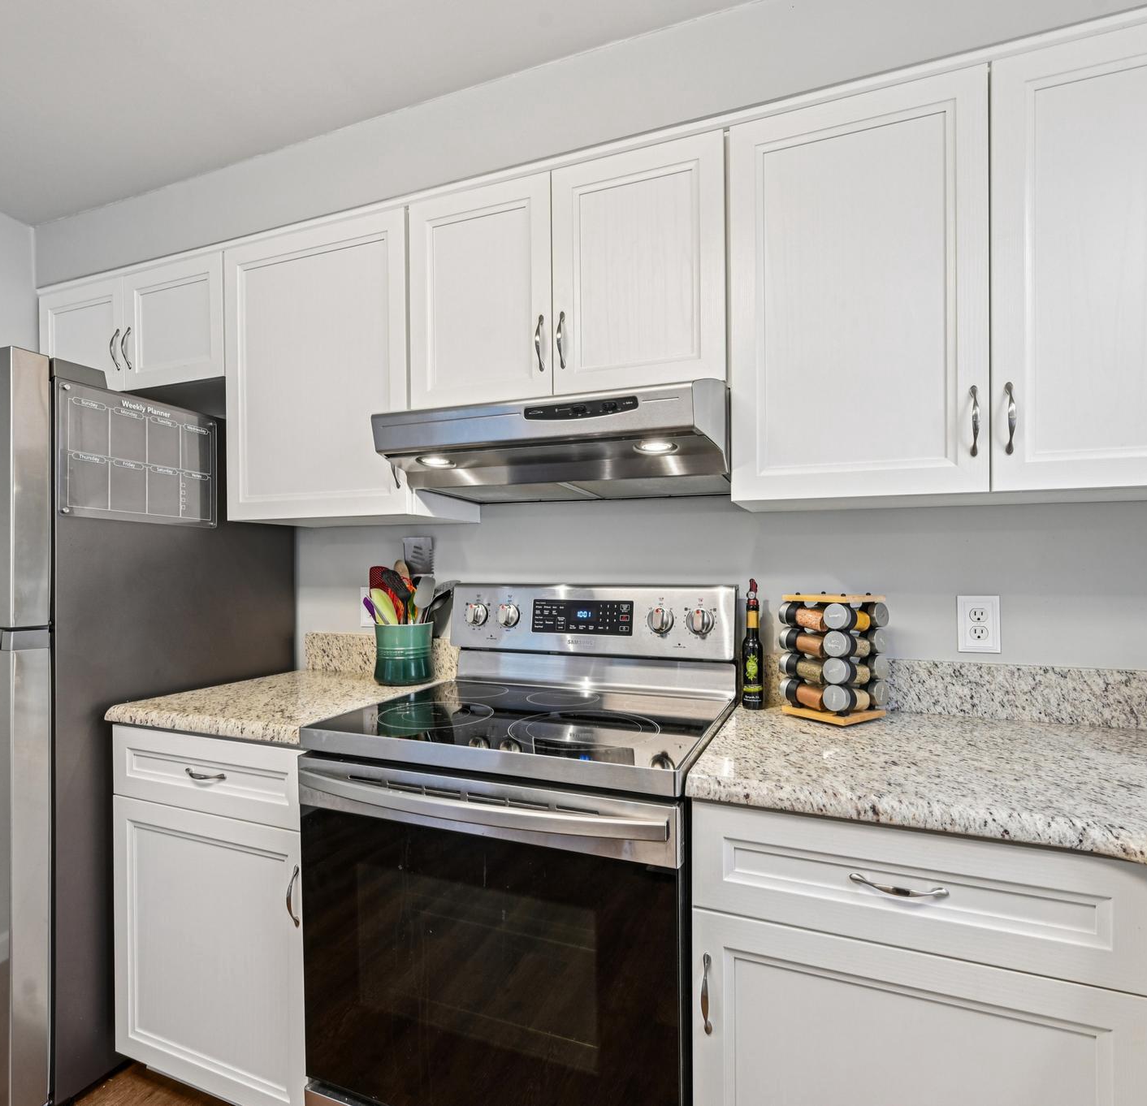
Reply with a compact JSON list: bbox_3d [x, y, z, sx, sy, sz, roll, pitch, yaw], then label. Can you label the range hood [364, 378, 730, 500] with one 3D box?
[{"bbox_3d":[-0.017,-0.235,1.491,0.760,0.183,0.505,0,0,22],"label":"range hood"}]

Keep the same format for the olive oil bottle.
[{"bbox_3d":[0.415,0.208,1.496,0.049,0.297,0.049,0,0,22],"label":"olive oil bottle"}]

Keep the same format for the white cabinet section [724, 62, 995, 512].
[{"bbox_3d":[0.574,-0.472,1.345,0.436,0.744,0.328,-1,-1,22],"label":"white cabinet section"}]

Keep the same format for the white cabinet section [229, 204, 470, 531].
[{"bbox_3d":[-0.610,-0.460,1.815,0.603,0.744,0.328,-1,-1,22],"label":"white cabinet section"}]

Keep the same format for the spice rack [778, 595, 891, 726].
[{"bbox_3d":[0.561,0.222,1.389,0.155,0.267,0.155,0,0,-36],"label":"spice rack"}]

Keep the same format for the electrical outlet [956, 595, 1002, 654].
[{"bbox_3d":[0.878,0.154,1.399,0.080,0.122,0.010,0,0,22],"label":"electrical outlet"}]

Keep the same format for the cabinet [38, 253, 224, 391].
[{"bbox_3d":[-1.292,-0.674,2.097,0.828,0.378,0.330,0,0,22],"label":"cabinet"}]

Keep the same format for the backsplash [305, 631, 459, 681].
[{"bbox_3d":[-0.589,0.309,1.980,0.570,0.115,0.023,0,0,22],"label":"backsplash"}]

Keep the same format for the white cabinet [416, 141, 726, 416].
[{"bbox_3d":[0.013,-0.601,1.573,0.762,0.538,0.330,0,0,22],"label":"white cabinet"}]

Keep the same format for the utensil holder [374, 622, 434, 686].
[{"bbox_3d":[-0.480,0.275,1.835,0.158,0.177,0.158,0,0,0],"label":"utensil holder"}]

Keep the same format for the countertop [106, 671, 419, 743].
[{"bbox_3d":[-0.705,0.380,1.700,0.572,0.033,0.630,0,0,22],"label":"countertop"}]

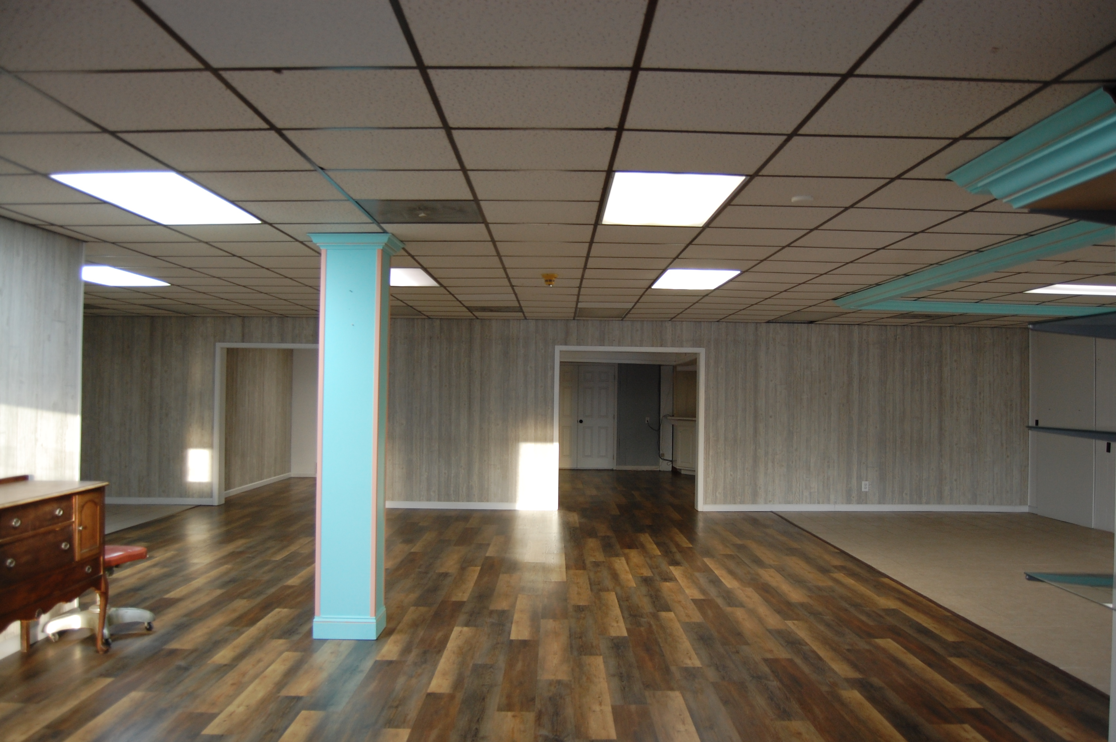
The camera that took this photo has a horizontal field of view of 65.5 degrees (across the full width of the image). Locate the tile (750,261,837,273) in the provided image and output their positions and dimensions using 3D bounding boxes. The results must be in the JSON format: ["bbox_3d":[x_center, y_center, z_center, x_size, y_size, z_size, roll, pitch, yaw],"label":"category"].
[{"bbox_3d":[1.743,-0.767,6.337,0.605,0.020,0.600,1,-1,0],"label":"tile"}]

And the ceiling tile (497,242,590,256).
[{"bbox_3d":[-0.094,-0.802,5.682,0.600,0.025,0.600,1,-1,0],"label":"ceiling tile"}]

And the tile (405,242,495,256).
[{"bbox_3d":[-0.695,-0.809,5.690,0.600,0.025,0.600,1,-1,0],"label":"tile"}]

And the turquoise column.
[{"bbox_3d":[-1.246,0.397,5.314,0.500,2.420,0.420,0,-1,0],"label":"turquoise column"}]

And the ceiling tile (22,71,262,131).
[{"bbox_3d":[-1.302,-0.875,2.789,0.610,0.020,0.610,1,-1,0],"label":"ceiling tile"}]

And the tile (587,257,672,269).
[{"bbox_3d":[0.514,-0.790,6.380,0.605,0.020,0.605,1,-1,0],"label":"tile"}]

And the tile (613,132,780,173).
[{"bbox_3d":[0.522,-0.845,3.347,0.600,0.025,0.600,1,-1,0],"label":"tile"}]

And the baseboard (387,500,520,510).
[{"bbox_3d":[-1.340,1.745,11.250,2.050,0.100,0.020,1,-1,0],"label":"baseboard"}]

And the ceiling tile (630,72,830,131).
[{"bbox_3d":[0.527,-0.858,2.776,0.610,0.020,0.610,1,-1,0],"label":"ceiling tile"}]

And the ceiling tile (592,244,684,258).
[{"bbox_3d":[0.512,-0.795,5.684,0.600,0.025,0.600,1,-1,0],"label":"ceiling tile"}]

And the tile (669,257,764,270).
[{"bbox_3d":[1.125,-0.770,6.293,0.610,0.020,0.610,1,-1,0],"label":"tile"}]

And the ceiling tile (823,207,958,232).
[{"bbox_3d":[1.739,-0.811,4.572,0.605,0.020,0.605,1,-1,0],"label":"ceiling tile"}]

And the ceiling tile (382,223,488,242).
[{"bbox_3d":[-0.701,-0.815,5.106,0.610,0.020,0.610,1,-1,0],"label":"ceiling tile"}]

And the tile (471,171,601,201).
[{"bbox_3d":[-0.085,-0.838,3.949,0.605,0.020,0.605,0,-1,0],"label":"tile"}]

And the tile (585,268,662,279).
[{"bbox_3d":[0.519,-0.774,6.932,0.605,0.020,0.600,1,-1,0],"label":"tile"}]

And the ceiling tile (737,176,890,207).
[{"bbox_3d":[1.134,-0.828,3.954,0.605,0.020,0.605,0,-1,0],"label":"ceiling tile"}]

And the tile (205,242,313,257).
[{"bbox_3d":[-1.923,-0.823,5.769,0.605,0.020,0.605,1,-1,0],"label":"tile"}]

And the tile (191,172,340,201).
[{"bbox_3d":[-1.305,-0.848,3.945,0.605,0.020,0.605,0,-1,0],"label":"tile"}]

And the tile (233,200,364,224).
[{"bbox_3d":[-1.304,-0.841,4.532,0.600,0.025,0.600,1,-1,0],"label":"tile"}]

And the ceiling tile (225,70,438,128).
[{"bbox_3d":[-0.690,-0.866,2.758,0.605,0.020,0.600,1,-1,0],"label":"ceiling tile"}]

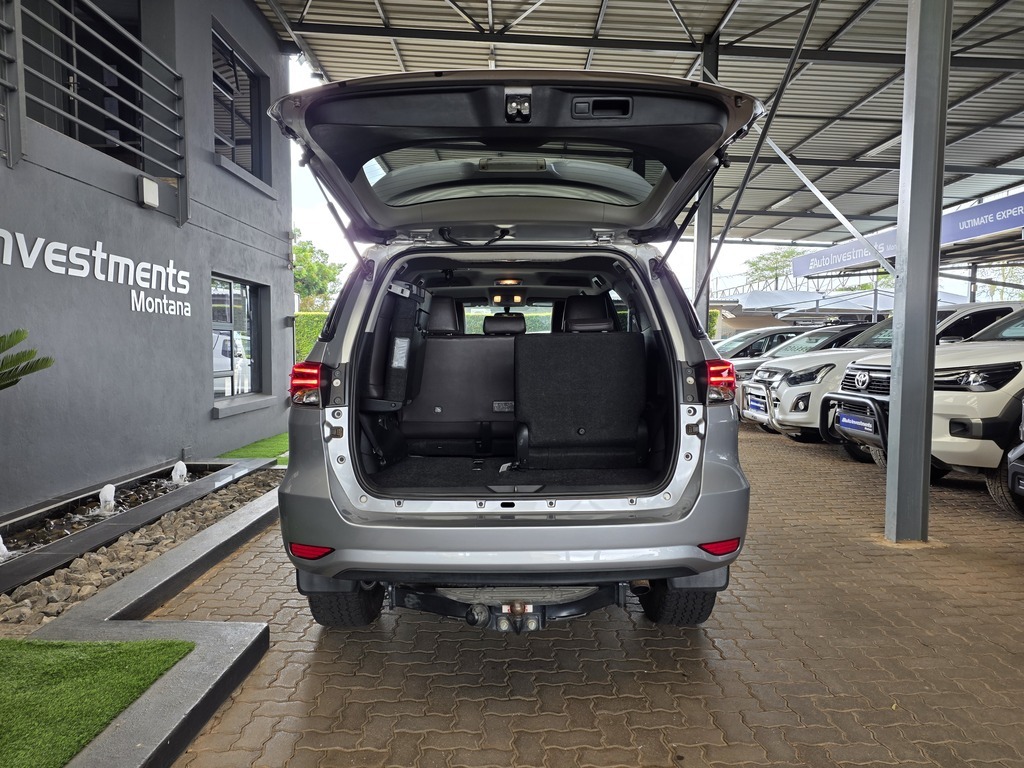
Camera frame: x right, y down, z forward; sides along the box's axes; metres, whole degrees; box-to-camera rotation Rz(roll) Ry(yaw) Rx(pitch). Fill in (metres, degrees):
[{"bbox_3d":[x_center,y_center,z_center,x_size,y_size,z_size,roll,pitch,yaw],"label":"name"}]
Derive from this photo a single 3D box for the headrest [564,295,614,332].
[{"bbox_3d":[0.407,-0.373,3.600,0.260,0.205,0.130,0,3,-1],"label":"headrest"}]

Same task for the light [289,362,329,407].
[{"bbox_3d":[-0.768,-0.004,2.610,0.170,0.170,0.250,0,3,-1],"label":"light"}]

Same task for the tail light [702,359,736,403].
[{"bbox_3d":[0.780,-0.018,2.610,0.170,0.170,0.250,0,3,-1],"label":"tail light"}]

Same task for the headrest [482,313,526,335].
[{"bbox_3d":[-0.040,-0.315,3.630,0.235,0.110,0.120,0,3,-1],"label":"headrest"}]

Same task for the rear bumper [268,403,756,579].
[{"bbox_3d":[0.006,0.372,2.560,1.840,0.570,0.540,0,3,-1],"label":"rear bumper"}]

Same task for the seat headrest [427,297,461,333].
[{"bbox_3d":[-0.400,-0.370,3.630,0.260,0.205,0.130,0,3,-1],"label":"seat headrest"}]

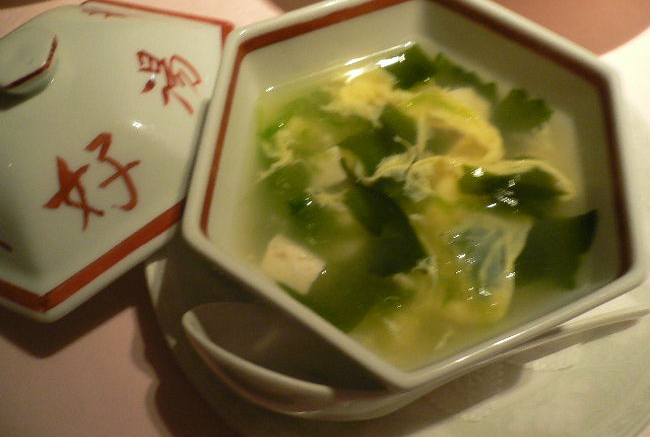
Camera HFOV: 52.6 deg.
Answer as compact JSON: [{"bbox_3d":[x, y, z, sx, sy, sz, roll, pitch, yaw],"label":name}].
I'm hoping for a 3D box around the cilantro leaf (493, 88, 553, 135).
[{"bbox_3d":[0.065,-0.034,0.217,0.021,0.005,0.018,-41,69,-21],"label":"cilantro leaf"}]

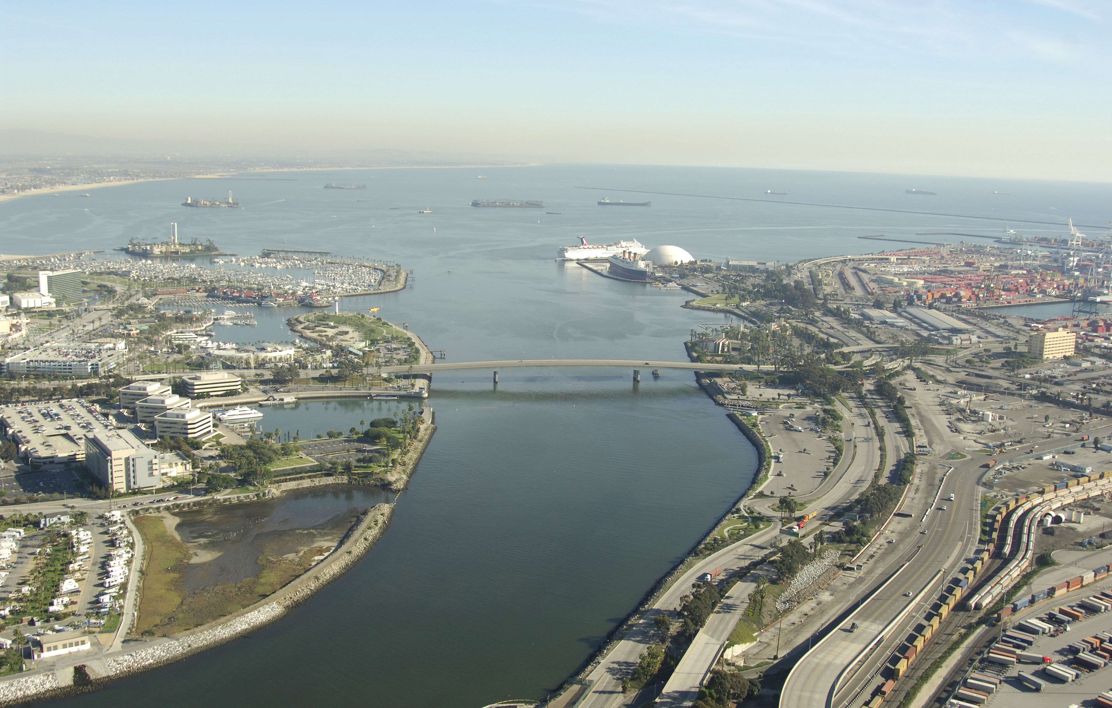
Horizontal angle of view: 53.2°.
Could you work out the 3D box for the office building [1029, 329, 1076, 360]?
[{"bbox_3d":[669.220,-14.320,1496.550,75.000,35.000,22.000,-5,13,-36],"label":"office building"}]

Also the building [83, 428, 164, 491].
[{"bbox_3d":[-318.317,77.233,815.760,35.000,29.000,77.000,-5,12,-34],"label":"building"}]

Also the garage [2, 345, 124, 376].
[{"bbox_3d":[-520.629,8.628,1186.846,98.000,15.500,85.000,2,10,0],"label":"garage"}]

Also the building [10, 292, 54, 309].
[{"bbox_3d":[-751.770,-76.360,1595.180,38.500,15.000,61.000,-5,12,-34],"label":"building"}]

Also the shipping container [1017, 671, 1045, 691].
[{"bbox_3d":[229.619,158.321,536.531,2.500,2.800,12.600,-4,12,-28],"label":"shipping container"}]

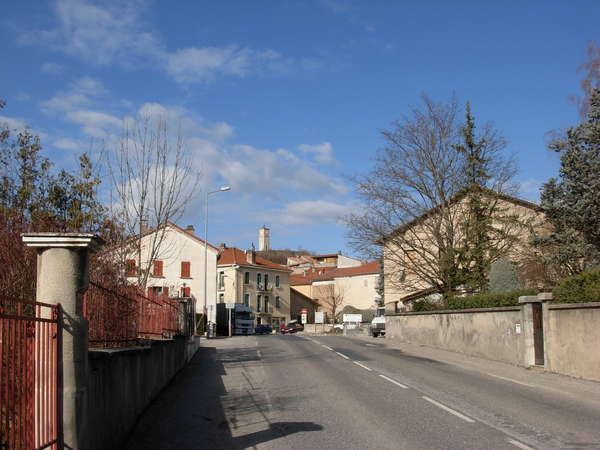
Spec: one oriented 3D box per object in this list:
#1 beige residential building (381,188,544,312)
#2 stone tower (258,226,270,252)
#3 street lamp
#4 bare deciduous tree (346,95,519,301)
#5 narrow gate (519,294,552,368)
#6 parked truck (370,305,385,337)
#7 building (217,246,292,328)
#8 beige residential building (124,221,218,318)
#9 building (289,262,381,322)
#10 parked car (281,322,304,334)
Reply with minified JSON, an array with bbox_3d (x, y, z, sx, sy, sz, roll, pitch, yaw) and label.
[{"bbox_3d":[14.963,3.253,50.771,14.000,10.385,11.000,-5,-10,27],"label":"beige residential building"},{"bbox_3d":[-22.750,9.272,422.120,5.100,16.750,5.100,6,-9,-41],"label":"stone tower"},{"bbox_3d":[-5.326,2.223,42.160,1.700,9.442,0.300,-1,-9,6],"label":"street lamp"},{"bbox_3d":[6.714,-0.728,33.510,8.200,12.344,7.600,-1,-9,6],"label":"bare deciduous tree"},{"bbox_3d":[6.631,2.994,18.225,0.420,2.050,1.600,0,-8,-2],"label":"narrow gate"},{"bbox_3d":[6.012,7.006,47.487,1.850,2.051,4.500,-1,-9,6],"label":"parked truck"},{"bbox_3d":[-9.425,9.695,97.737,12.000,12.496,12.400,-7,-11,37],"label":"building"},{"bbox_3d":[-15.918,6.182,75.040,10.200,11.689,11.000,4,-10,-22],"label":"beige residential building"},{"bbox_3d":[7.876,12.052,106.007,15.000,10.781,9.000,-7,-11,36],"label":"building"},{"bbox_3d":[-0.810,11.633,74.092,1.700,1.318,4.100,-4,-10,25],"label":"parked car"}]

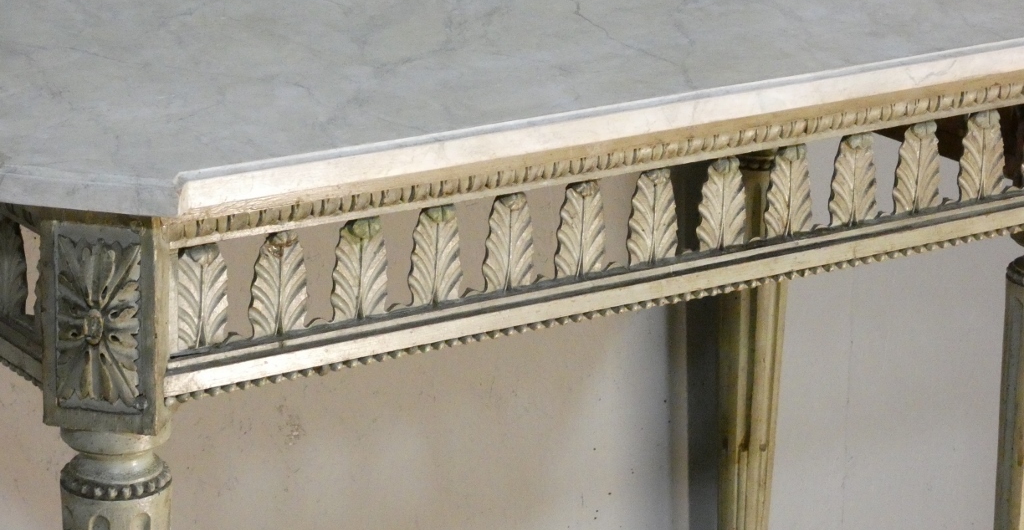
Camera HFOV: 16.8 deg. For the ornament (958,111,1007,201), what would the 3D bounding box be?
[{"bbox_3d":[0.391,-0.092,2.879,0.047,0.076,0.015,-11,22,-33],"label":"ornament"}]

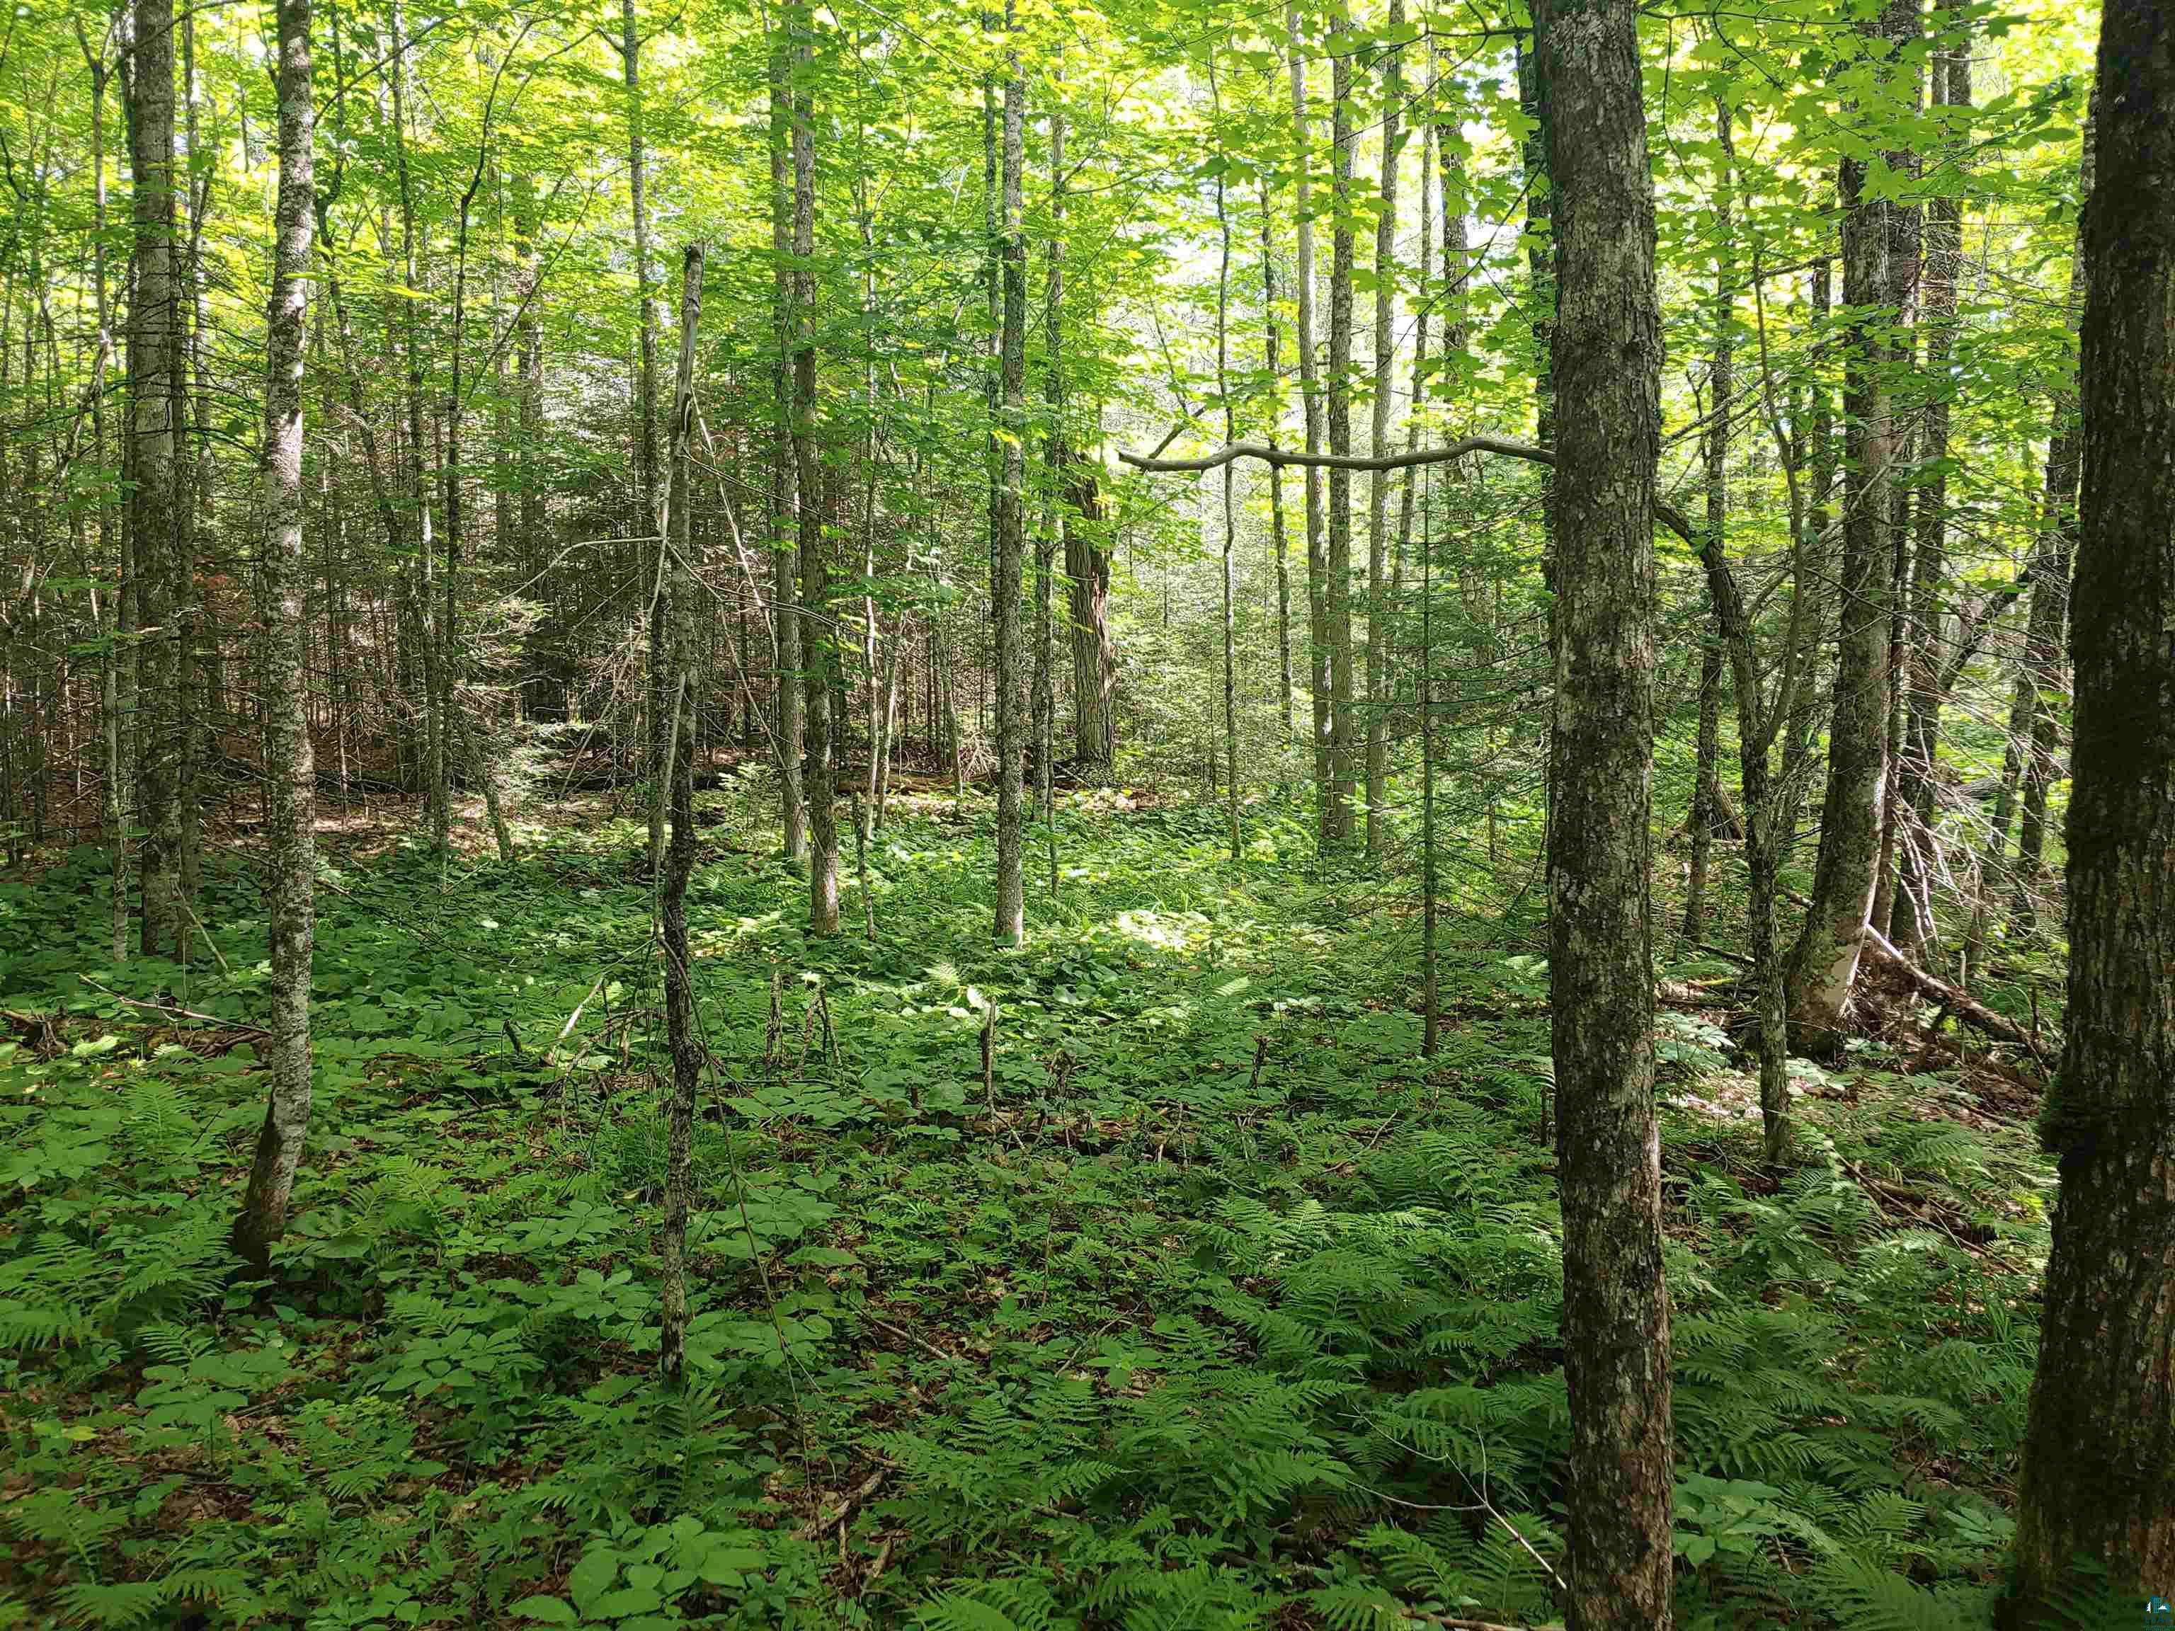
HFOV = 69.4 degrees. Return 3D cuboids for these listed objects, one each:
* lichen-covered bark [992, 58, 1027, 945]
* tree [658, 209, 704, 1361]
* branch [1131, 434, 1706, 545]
[{"bbox_3d":[-0.417,-1.702,8.709,0.150,4.893,0.150,0,4,-3],"label":"lichen-covered bark"},{"bbox_3d":[-0.855,0.033,3.313,0.080,2.409,0.080,1,4,-15],"label":"tree"},{"bbox_3d":[0.941,-0.957,4.603,1.709,0.313,0.280,0,5,1],"label":"branch"}]

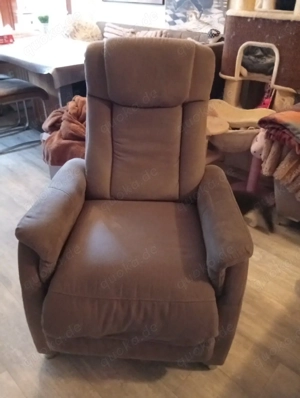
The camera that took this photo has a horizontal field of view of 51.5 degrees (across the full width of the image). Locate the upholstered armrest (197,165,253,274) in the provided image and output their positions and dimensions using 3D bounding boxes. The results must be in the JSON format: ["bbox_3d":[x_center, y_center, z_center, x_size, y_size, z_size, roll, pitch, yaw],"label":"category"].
[{"bbox_3d":[0.275,0.063,1.248,0.148,0.190,0.530,3,33,2],"label":"upholstered armrest"}]

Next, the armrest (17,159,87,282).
[{"bbox_3d":[-0.357,0.030,1.269,0.150,0.190,0.550,3,33,2],"label":"armrest"}]

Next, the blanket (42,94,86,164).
[{"bbox_3d":[-0.432,-0.453,2.035,0.430,0.370,0.370,3,33,2],"label":"blanket"}]

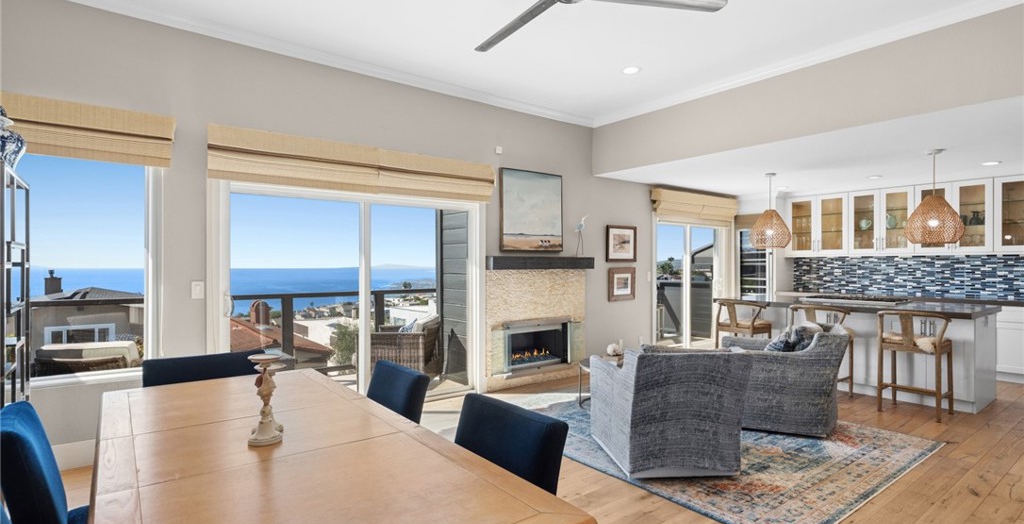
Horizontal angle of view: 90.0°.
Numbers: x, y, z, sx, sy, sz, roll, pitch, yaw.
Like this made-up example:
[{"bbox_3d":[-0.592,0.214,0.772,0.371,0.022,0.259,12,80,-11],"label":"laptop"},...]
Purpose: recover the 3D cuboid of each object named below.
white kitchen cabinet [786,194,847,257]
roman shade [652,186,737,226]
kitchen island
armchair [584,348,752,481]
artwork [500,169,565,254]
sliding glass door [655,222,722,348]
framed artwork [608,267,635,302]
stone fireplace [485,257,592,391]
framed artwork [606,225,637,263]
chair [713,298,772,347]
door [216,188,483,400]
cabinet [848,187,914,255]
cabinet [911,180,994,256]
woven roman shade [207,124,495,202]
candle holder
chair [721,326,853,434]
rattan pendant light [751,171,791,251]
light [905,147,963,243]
[{"bbox_3d":[4.791,-0.551,7.938,0.340,0.950,0.870,1,-1,-38],"label":"white kitchen cabinet"},{"bbox_3d":[2.948,-0.857,8.093,2.260,0.400,0.160,0,-1,-39],"label":"roman shade"},{"bbox_3d":[3.818,0.928,5.817,1.060,0.915,2.360,0,-1,-39],"label":"kitchen island"},{"bbox_3d":[1.076,0.969,3.652,0.780,0.810,0.920,0,-1,-6],"label":"armchair"},{"bbox_3d":[0.236,-0.582,5.975,0.920,0.910,0.065,0,-1,-39],"label":"artwork"},{"bbox_3d":[2.865,0.399,8.175,1.940,2.030,0.100,0,-1,-39],"label":"sliding glass door"},{"bbox_3d":[1.454,0.299,6.783,0.510,0.430,0.030,1,-1,-38],"label":"framed artwork"},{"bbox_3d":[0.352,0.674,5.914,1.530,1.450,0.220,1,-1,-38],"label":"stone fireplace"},{"bbox_3d":[1.503,-0.242,6.999,0.580,0.480,0.045,0,-1,-39],"label":"framed artwork"},{"bbox_3d":[2.695,0.934,5.971,0.490,0.930,0.530,1,-1,-38],"label":"chair"},{"bbox_3d":[-1.344,0.382,4.788,2.465,2.030,0.100,0,-1,-39],"label":"door"},{"bbox_3d":[5.295,-0.549,7.285,0.340,0.940,0.790,1,-1,-38],"label":"cabinet"},{"bbox_3d":[5.649,-0.563,6.537,0.330,0.905,0.770,0,-1,-39],"label":"cabinet"},{"bbox_3d":[-1.269,-0.842,4.724,2.655,0.435,0.140,0,-1,-39],"label":"woven roman shade"},{"bbox_3d":[-0.807,0.451,1.682,0.110,0.270,0.110,0,-1,-26],"label":"candle holder"},{"bbox_3d":[2.350,0.956,4.478,0.890,0.830,0.800,0,-1,28],"label":"chair"},{"bbox_3d":[3.244,-0.625,6.408,0.460,0.925,0.460,1,-1,-38],"label":"rattan pendant light"},{"bbox_3d":[4.256,-0.641,5.147,0.460,0.925,0.460,1,-1,-38],"label":"light"}]

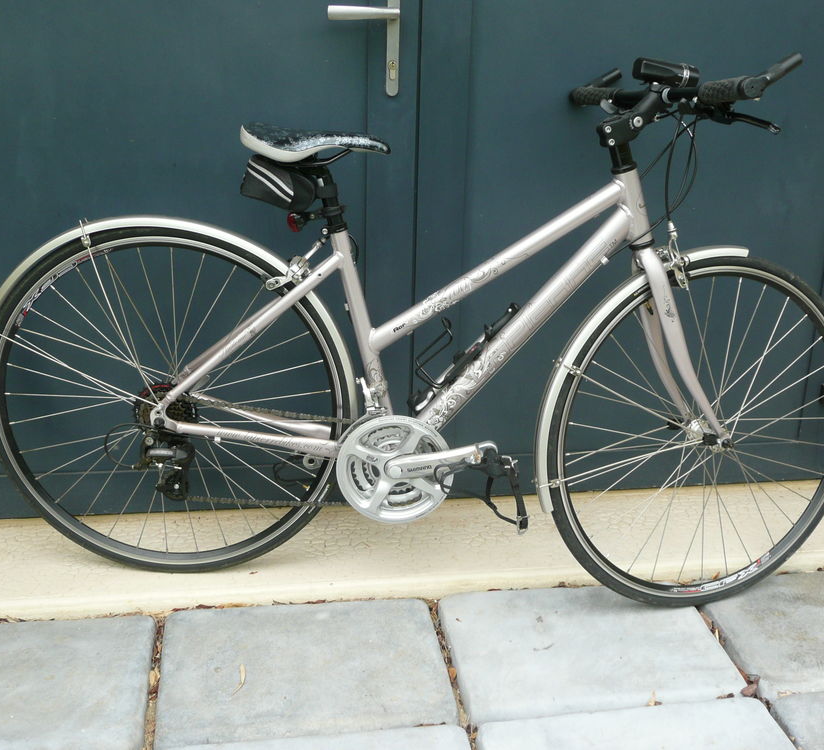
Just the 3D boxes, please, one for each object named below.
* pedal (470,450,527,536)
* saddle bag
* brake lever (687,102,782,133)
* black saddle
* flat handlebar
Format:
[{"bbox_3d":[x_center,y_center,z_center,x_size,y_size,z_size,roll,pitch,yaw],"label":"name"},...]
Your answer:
[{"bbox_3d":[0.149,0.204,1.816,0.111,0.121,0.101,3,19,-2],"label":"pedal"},{"bbox_3d":[-0.223,-0.329,1.782,0.126,0.081,0.076,15,18,-5],"label":"saddle bag"},{"bbox_3d":[0.513,-0.408,1.652,0.058,0.050,0.159,-9,16,-30],"label":"brake lever"},{"bbox_3d":[-0.160,-0.395,1.760,0.258,0.062,0.149,3,19,-2],"label":"black saddle"},{"bbox_3d":[0.449,-0.507,1.806,0.121,0.077,0.574,-5,14,-18],"label":"flat handlebar"}]

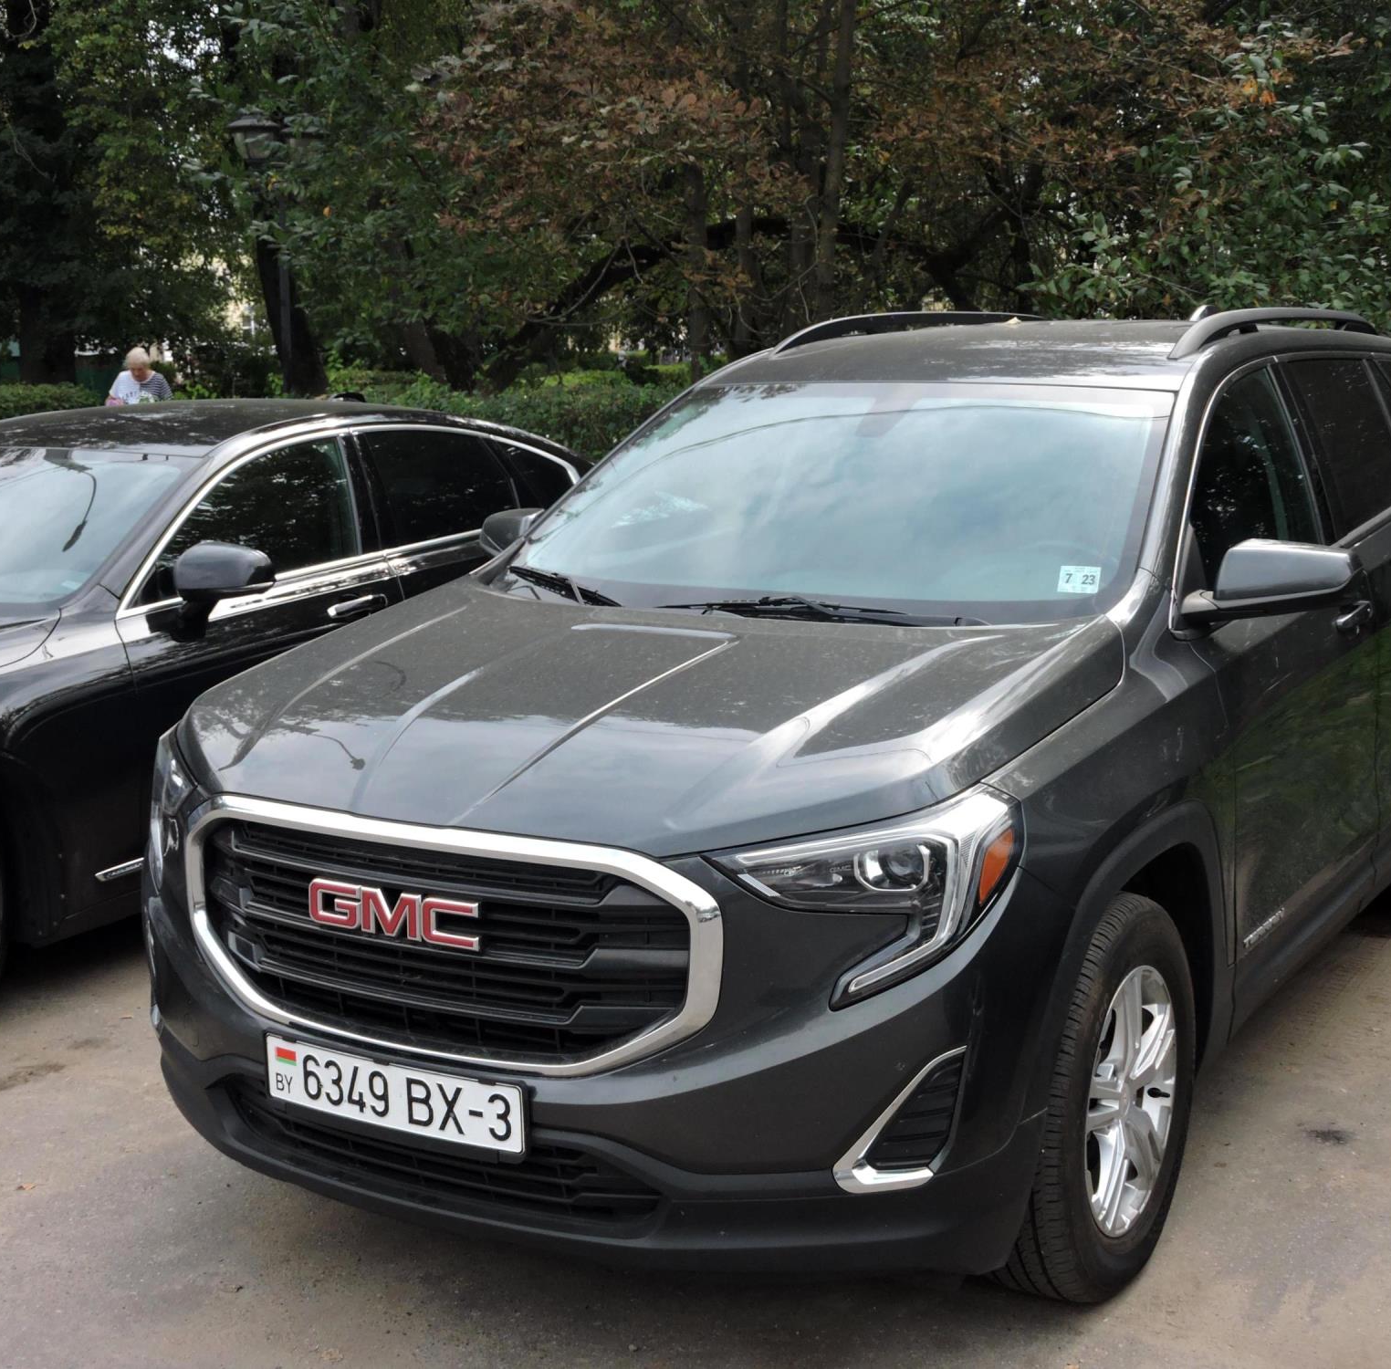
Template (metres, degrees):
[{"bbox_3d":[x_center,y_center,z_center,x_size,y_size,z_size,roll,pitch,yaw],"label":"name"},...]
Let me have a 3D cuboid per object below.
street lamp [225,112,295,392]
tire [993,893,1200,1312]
[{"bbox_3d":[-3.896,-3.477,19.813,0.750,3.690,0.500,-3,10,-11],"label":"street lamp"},{"bbox_3d":[0.672,0.711,3.712,0.235,0.715,0.722,5,11,31],"label":"tire"}]

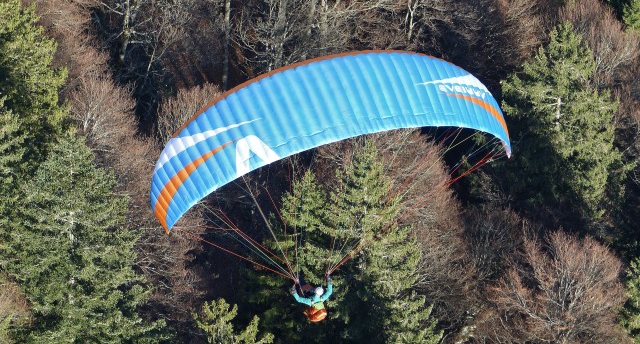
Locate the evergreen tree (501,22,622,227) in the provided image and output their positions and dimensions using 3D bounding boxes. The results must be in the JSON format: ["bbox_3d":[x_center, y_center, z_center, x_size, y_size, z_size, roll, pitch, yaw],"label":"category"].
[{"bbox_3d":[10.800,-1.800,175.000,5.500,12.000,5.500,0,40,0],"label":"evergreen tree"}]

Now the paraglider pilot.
[{"bbox_3d":[-0.185,2.990,96.000,1.000,1.200,1.150,-10,41,-11],"label":"paraglider pilot"}]

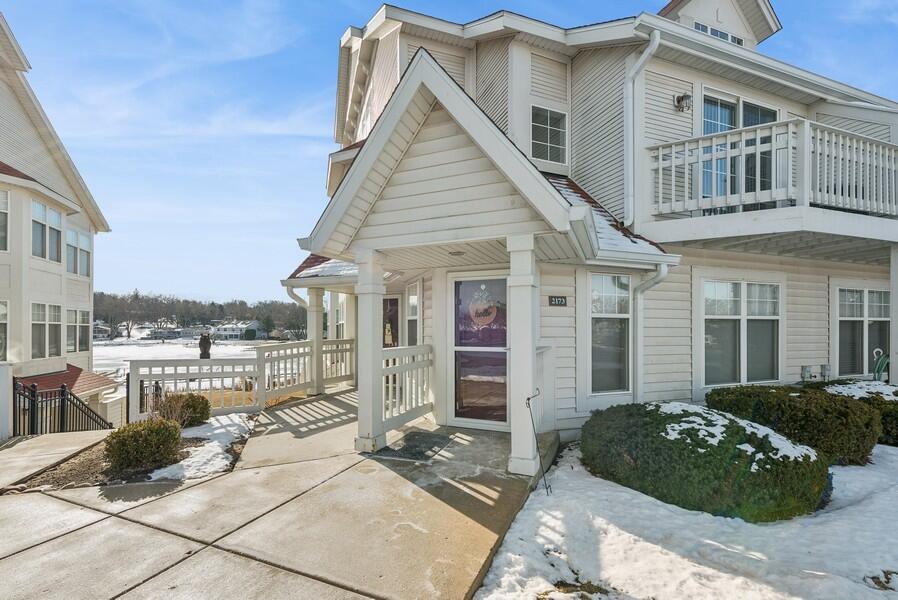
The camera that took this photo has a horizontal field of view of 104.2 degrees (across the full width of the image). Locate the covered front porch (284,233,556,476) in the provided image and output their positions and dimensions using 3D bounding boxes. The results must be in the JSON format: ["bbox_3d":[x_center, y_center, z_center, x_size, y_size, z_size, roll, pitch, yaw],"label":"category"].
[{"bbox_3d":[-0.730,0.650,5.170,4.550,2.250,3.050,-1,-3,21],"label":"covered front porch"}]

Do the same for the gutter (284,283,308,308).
[{"bbox_3d":[-3.021,-0.069,6.900,0.420,0.480,0.260,-1,-2,21],"label":"gutter"}]

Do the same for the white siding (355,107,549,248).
[{"bbox_3d":[-0.075,-1.244,3.392,2.011,1.331,0.100,-1,-2,21],"label":"white siding"}]

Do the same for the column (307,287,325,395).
[{"bbox_3d":[-2.640,0.820,6.920,0.240,2.120,0.240,-1,-3,21],"label":"column"}]

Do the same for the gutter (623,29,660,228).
[{"bbox_3d":[2.559,-2.238,4.629,0.280,2.510,0.380,1,-2,-18],"label":"gutter"}]

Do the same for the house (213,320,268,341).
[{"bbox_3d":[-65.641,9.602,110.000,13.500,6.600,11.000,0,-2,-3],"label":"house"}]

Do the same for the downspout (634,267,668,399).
[{"bbox_3d":[2.545,0.620,4.470,0.100,2.100,0.420,1,-3,-17],"label":"downspout"}]

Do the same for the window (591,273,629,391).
[{"bbox_3d":[2.150,0.438,4.640,0.655,1.554,0.100,1,-2,-18],"label":"window"}]

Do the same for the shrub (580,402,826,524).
[{"bbox_3d":[2.320,1.385,3.420,1.600,0.680,1.600,1,-3,-17],"label":"shrub"}]

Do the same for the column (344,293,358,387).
[{"bbox_3d":[-2.130,0.890,7.750,0.240,2.100,0.240,-1,-3,21],"label":"column"}]

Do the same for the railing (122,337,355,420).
[{"bbox_3d":[-3.100,1.405,6.419,1.021,1.200,4.006,-2,-3,40],"label":"railing"}]

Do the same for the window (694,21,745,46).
[{"bbox_3d":[5.749,-5.638,7.405,1.479,0.260,0.100,1,-2,-18],"label":"window"}]

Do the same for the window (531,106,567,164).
[{"bbox_3d":[1.563,-2.580,5.470,0.650,0.820,0.090,1,-3,-17],"label":"window"}]

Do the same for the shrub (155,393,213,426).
[{"bbox_3d":[-3.776,1.565,4.950,0.720,0.480,0.620,1,-2,-27],"label":"shrub"}]

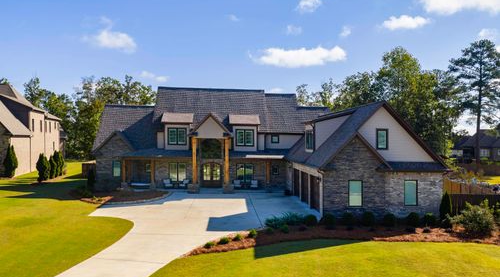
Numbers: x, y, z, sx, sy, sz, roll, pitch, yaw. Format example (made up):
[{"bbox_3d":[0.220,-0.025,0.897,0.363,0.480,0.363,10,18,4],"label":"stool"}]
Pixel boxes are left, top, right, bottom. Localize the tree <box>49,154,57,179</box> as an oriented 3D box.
[{"bbox_3d":[-23.373,3.314,46.000,1.050,2.840,1.050,1,0,-5],"label":"tree"}]

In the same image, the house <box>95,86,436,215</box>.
[{"bbox_3d":[-1.421,-0.453,37.854,27.900,11.050,25.700,1,0,-5],"label":"house"}]

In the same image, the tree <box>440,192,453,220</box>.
[{"bbox_3d":[12.841,4.460,25.400,0.800,1.862,0.800,1,0,-5],"label":"tree"}]

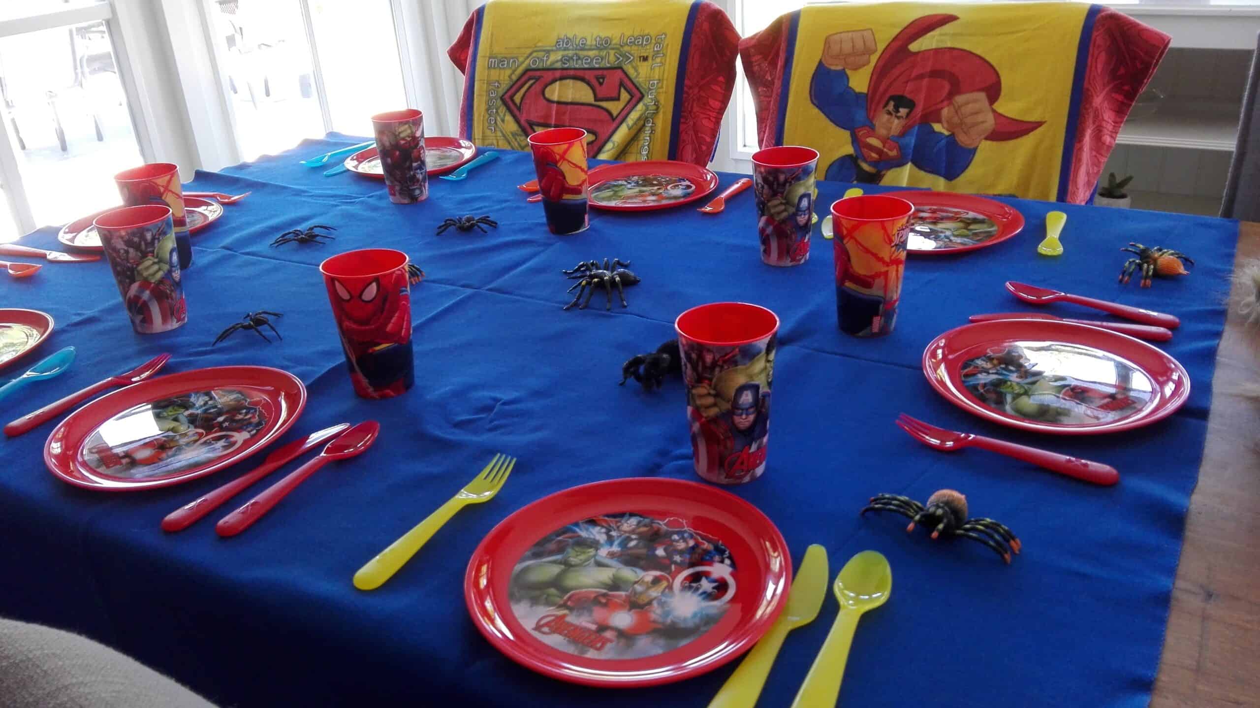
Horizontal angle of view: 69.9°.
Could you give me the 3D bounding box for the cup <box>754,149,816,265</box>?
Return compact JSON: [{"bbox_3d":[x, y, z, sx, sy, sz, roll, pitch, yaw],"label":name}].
[{"bbox_3d":[0.184,-0.172,1.076,0.078,0.127,0.078,-3,27,1],"label":"cup"}]

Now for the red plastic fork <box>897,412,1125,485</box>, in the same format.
[{"bbox_3d":[0.290,0.073,0.703,0.164,0.016,0.026,13,32,29],"label":"red plastic fork"}]

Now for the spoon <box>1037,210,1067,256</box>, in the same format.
[{"bbox_3d":[0.524,-0.152,1.115,0.029,0.018,0.164,9,30,24],"label":"spoon"}]

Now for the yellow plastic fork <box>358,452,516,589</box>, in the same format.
[{"bbox_3d":[-0.144,0.126,0.690,0.023,0.018,0.164,15,33,31],"label":"yellow plastic fork"}]

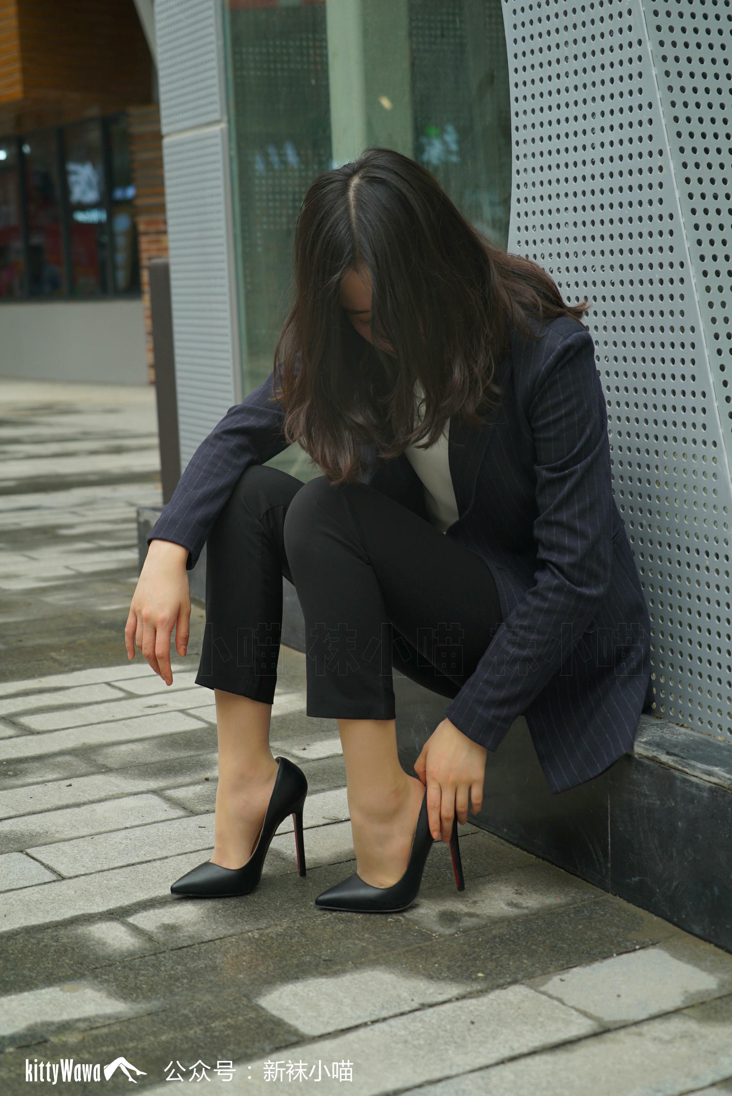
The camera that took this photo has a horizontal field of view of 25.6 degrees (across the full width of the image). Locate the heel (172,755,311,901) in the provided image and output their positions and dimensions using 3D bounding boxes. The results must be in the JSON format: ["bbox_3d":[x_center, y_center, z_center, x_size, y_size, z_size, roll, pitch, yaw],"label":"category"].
[{"bbox_3d":[-0.175,0.383,2.203,0.194,0.168,0.075,-5,9,-23],"label":"heel"}]

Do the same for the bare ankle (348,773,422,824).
[{"bbox_3d":[0.025,0.330,2.129,0.082,0.062,0.066,-4,9,-15],"label":"bare ankle"}]

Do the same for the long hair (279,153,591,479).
[{"bbox_3d":[0.081,-0.300,2.070,0.300,0.420,0.310,3,10,30],"label":"long hair"}]

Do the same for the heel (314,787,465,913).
[{"bbox_3d":[0.032,0.389,2.139,0.207,0.163,0.075,-4,9,-15],"label":"heel"}]

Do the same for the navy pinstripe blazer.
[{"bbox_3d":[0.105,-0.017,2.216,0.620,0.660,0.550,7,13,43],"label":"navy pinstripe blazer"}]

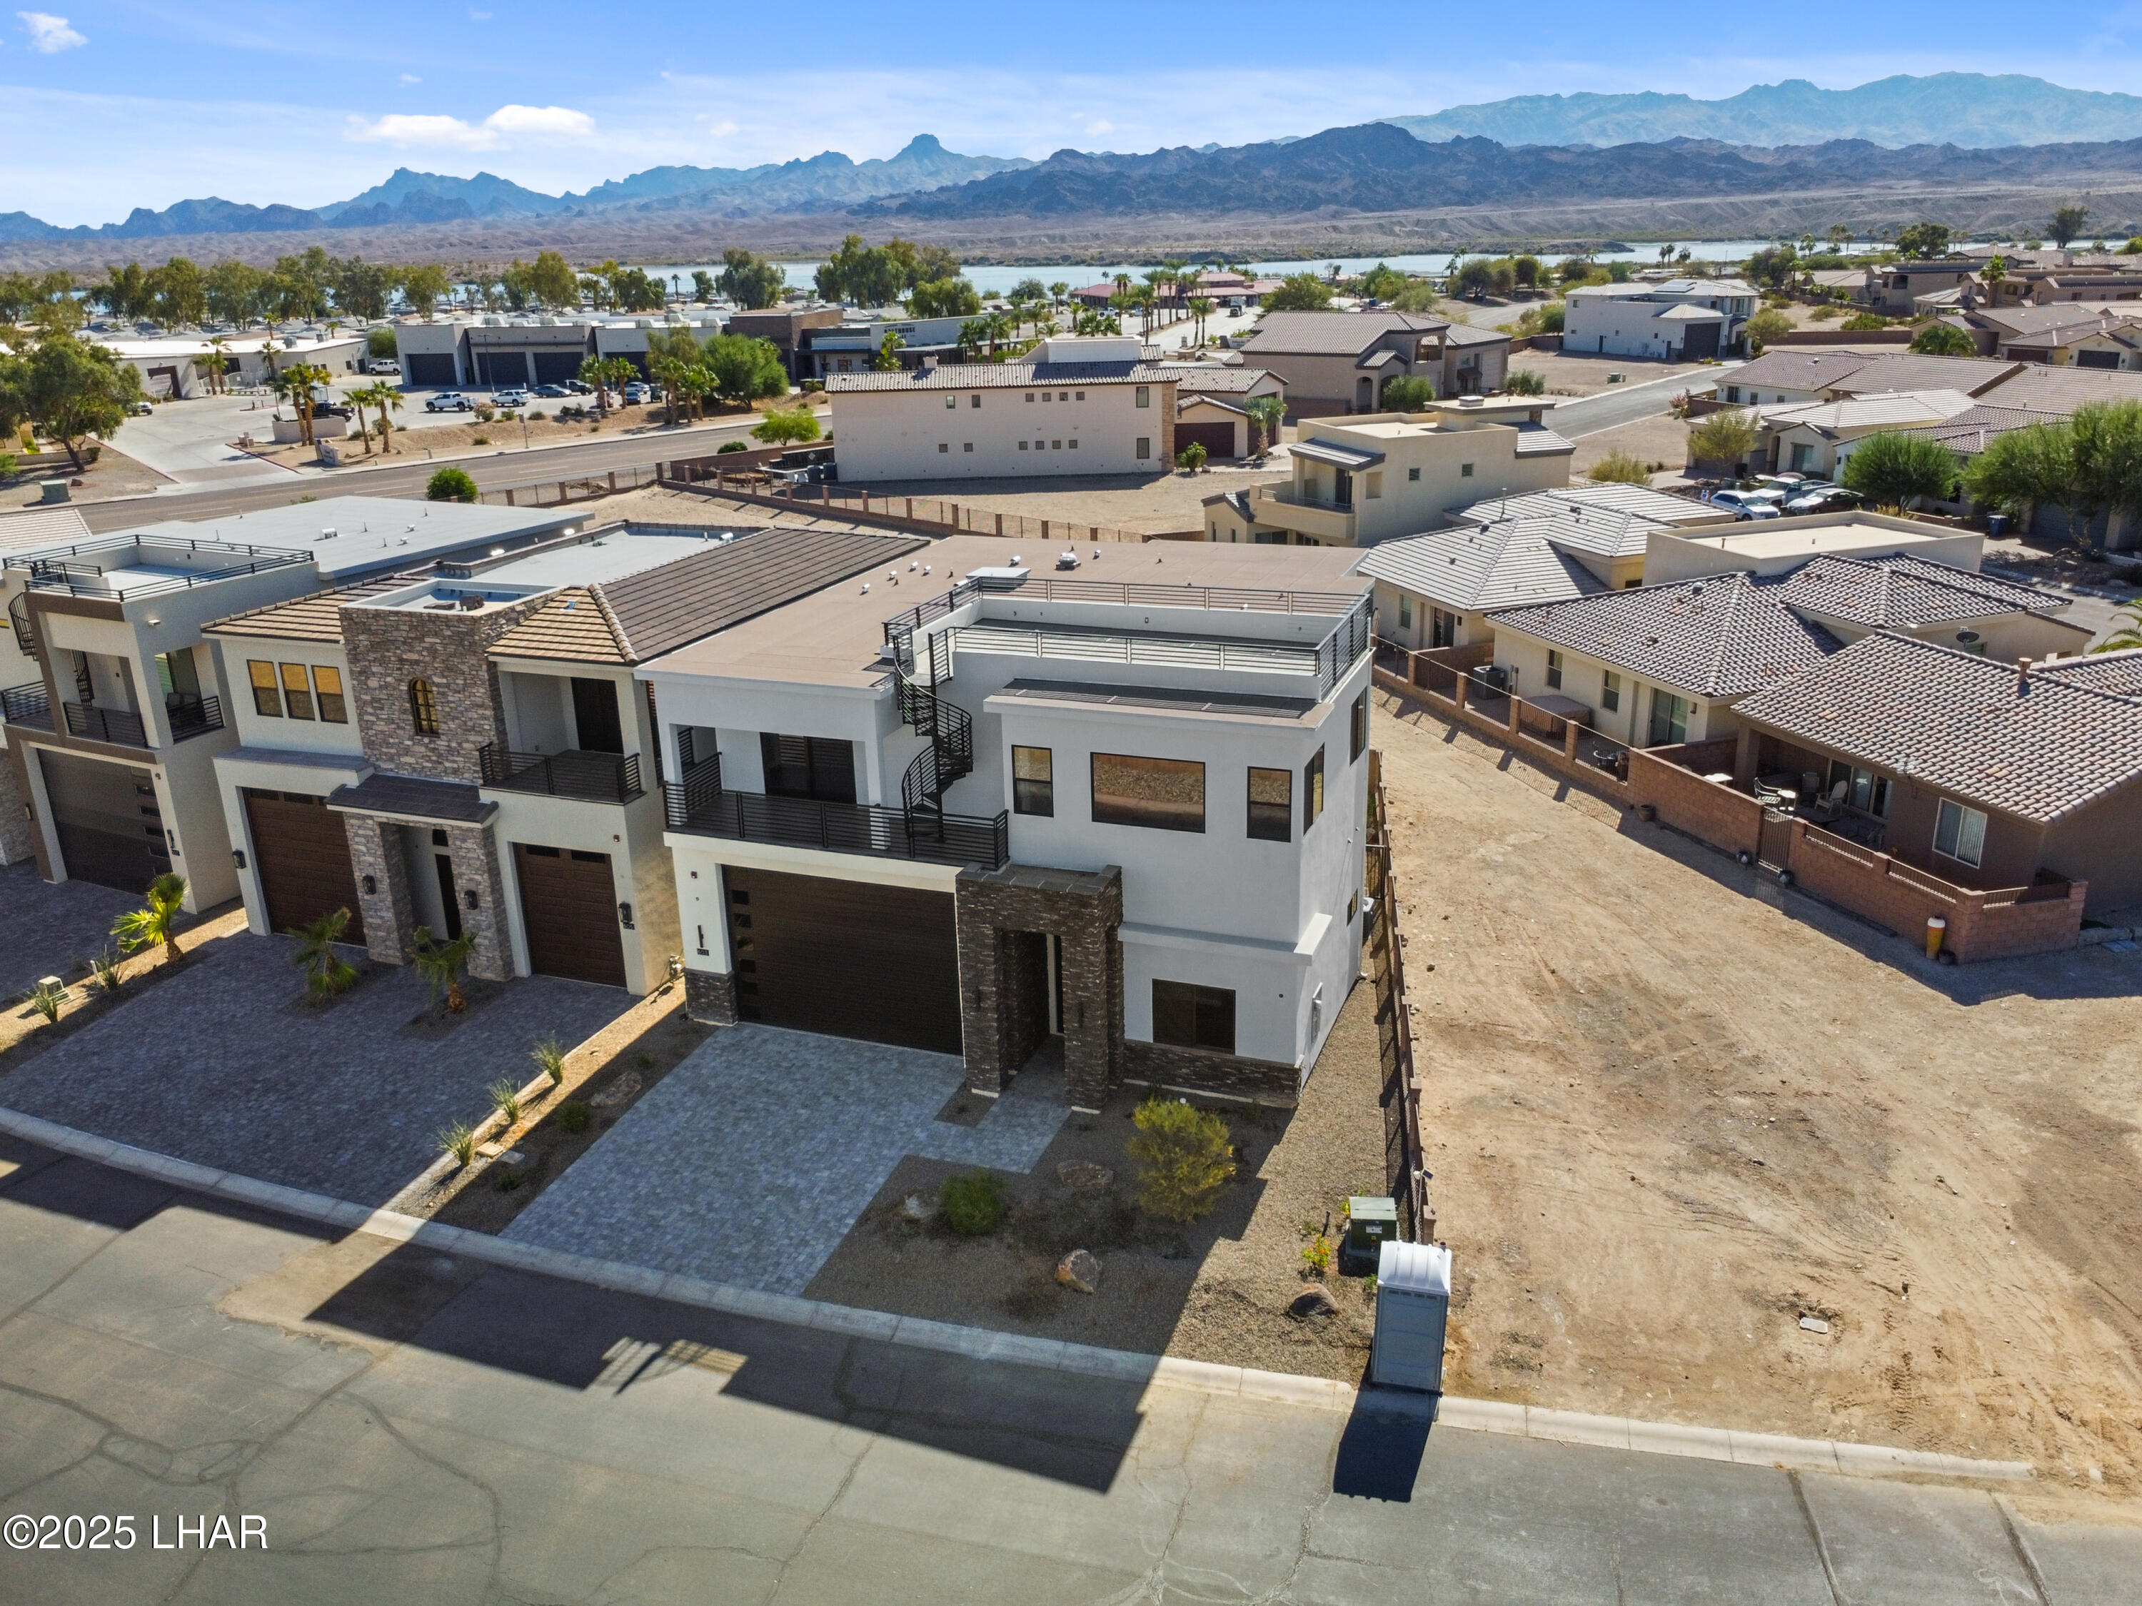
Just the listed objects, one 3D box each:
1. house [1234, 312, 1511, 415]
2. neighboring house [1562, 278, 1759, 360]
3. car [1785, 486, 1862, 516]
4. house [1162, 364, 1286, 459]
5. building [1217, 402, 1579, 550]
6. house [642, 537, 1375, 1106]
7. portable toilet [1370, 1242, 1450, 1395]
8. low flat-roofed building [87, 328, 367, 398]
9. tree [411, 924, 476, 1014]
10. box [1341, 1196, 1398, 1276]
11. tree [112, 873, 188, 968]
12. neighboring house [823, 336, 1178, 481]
[{"bbox_3d":[33.769,-49.217,165.260,24.000,9.000,25.000,8,21,23],"label":"house"},{"bbox_3d":[75.293,-62.566,191.283,13.000,8.800,22.500,-9,22,-19],"label":"neighboring house"},{"bbox_3d":[49.546,-19.764,97.500,4.750,1.460,1.880,-8,21,-18],"label":"car"},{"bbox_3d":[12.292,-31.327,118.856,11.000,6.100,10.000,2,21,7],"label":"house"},{"bbox_3d":[18.956,-20.817,93.413,22.000,7.400,13.000,-10,21,-23],"label":"building"},{"bbox_3d":[0.551,-1.547,40.477,16.000,10.000,20.600,5,21,18],"label":"house"},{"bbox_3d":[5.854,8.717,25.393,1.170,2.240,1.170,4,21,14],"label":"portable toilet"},{"bbox_3d":[-119.268,-59.314,202.289,32.000,4.800,35.000,1,21,5],"label":"low flat-roofed building"},{"bbox_3d":[-15.527,4.111,36.748,1.700,2.250,1.700,6,21,19],"label":"tree"},{"bbox_3d":[5.687,7.882,27.871,0.920,0.760,0.860,1,20,7],"label":"box"},{"bbox_3d":[-25.399,3.229,41.021,2.000,2.500,1.800,-15,24,-31],"label":"tree"},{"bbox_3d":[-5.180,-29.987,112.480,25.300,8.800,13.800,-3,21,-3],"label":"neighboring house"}]

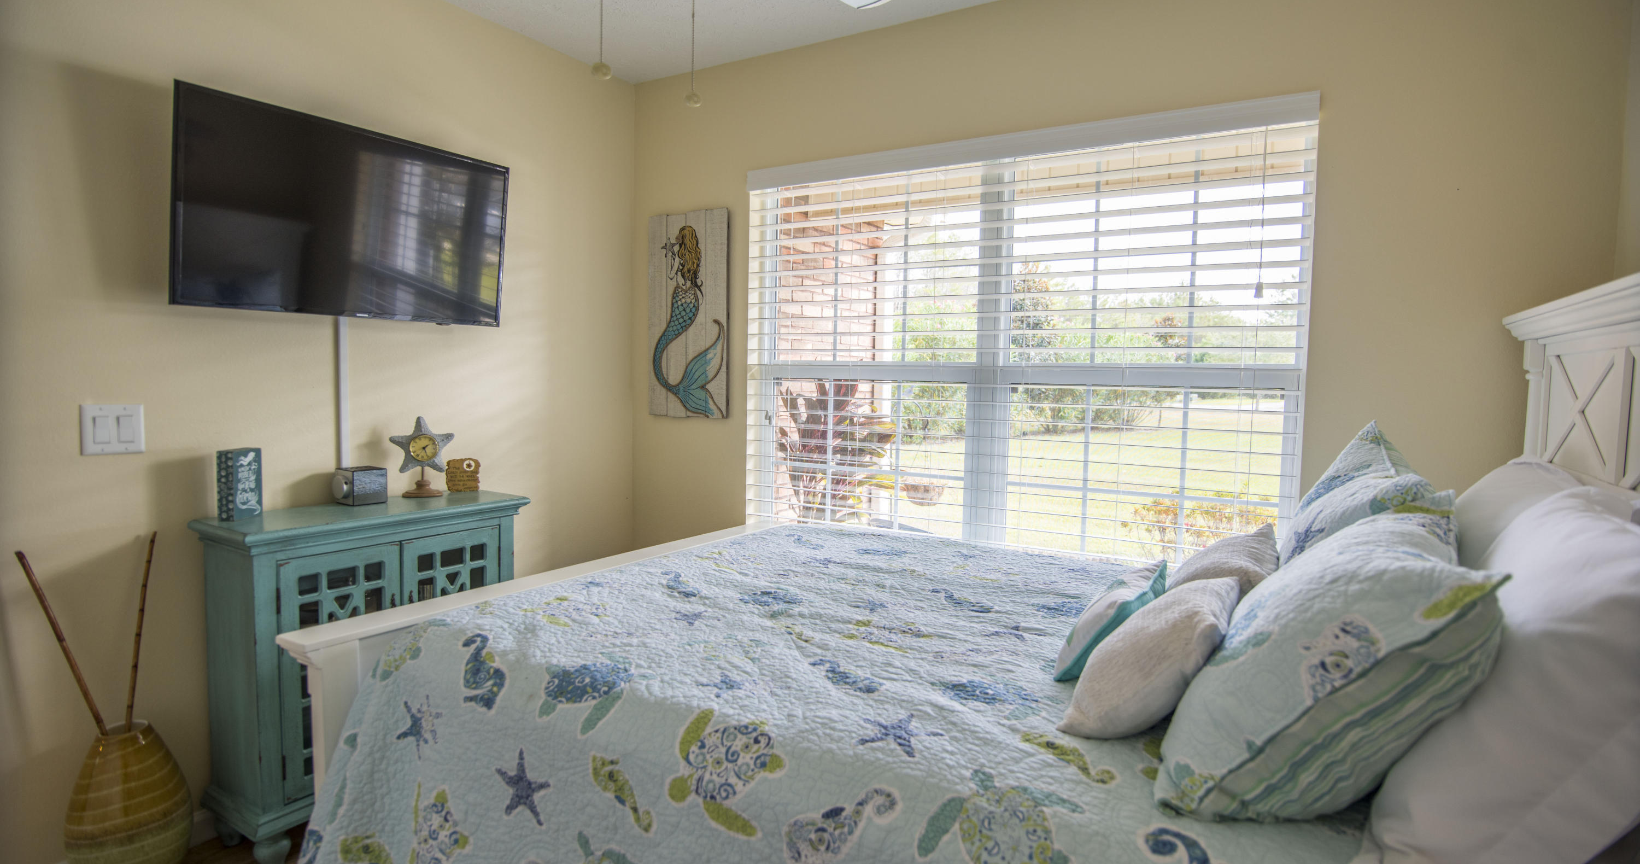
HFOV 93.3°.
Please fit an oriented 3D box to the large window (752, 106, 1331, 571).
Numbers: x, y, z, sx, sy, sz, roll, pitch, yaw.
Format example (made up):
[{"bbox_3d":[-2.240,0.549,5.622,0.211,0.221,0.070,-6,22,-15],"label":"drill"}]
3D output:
[{"bbox_3d":[0.514,-0.210,2.501,1.790,1.440,0.110,3,4,29],"label":"large window"}]

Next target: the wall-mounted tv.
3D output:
[{"bbox_3d":[-1.315,-0.590,2.220,0.065,0.520,0.885,14,10,32],"label":"wall-mounted tv"}]

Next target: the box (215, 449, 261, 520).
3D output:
[{"bbox_3d":[-1.493,0.134,1.999,0.038,0.177,0.115,1,3,-6],"label":"box"}]

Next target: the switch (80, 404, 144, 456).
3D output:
[{"bbox_3d":[-1.690,-0.004,1.854,0.010,0.115,0.115,3,4,34],"label":"switch"}]

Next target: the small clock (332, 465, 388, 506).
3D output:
[{"bbox_3d":[-1.346,0.159,2.268,0.106,0.103,0.103,3,4,34],"label":"small clock"}]

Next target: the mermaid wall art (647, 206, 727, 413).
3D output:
[{"bbox_3d":[-0.524,-0.467,3.047,0.395,0.800,0.025,3,4,29],"label":"mermaid wall art"}]

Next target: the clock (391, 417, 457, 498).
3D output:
[{"bbox_3d":[-1.241,0.079,2.418,0.187,0.248,0.110,-2,4,-40],"label":"clock"}]

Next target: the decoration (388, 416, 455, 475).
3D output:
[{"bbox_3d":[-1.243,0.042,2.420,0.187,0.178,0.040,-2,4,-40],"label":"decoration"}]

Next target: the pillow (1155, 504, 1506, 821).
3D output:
[{"bbox_3d":[0.651,0.276,0.993,0.200,0.450,0.450,48,29,20],"label":"pillow"}]

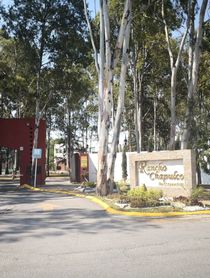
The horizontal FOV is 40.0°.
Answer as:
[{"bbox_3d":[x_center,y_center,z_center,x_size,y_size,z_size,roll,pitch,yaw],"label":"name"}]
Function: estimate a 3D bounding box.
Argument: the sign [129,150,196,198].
[{"bbox_3d":[2.646,1.652,13.584,3.183,2.097,0.591,-5,-8,38],"label":"sign"}]

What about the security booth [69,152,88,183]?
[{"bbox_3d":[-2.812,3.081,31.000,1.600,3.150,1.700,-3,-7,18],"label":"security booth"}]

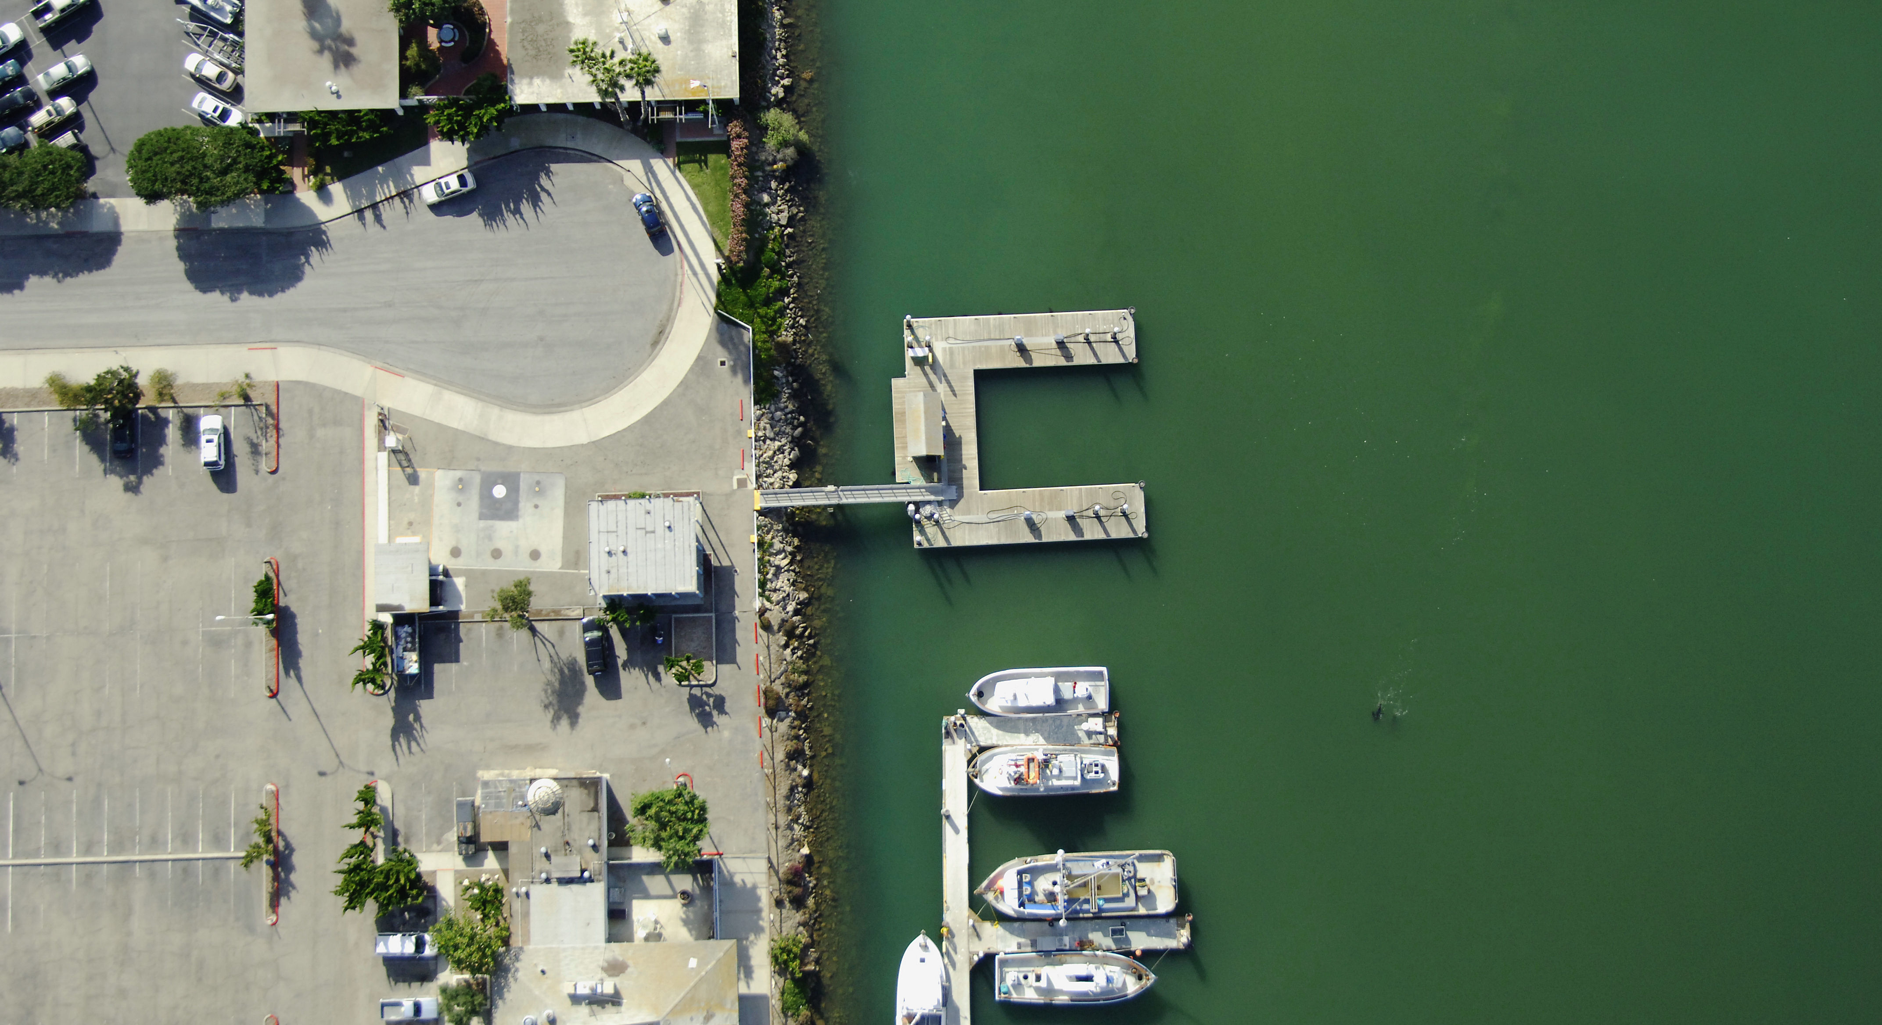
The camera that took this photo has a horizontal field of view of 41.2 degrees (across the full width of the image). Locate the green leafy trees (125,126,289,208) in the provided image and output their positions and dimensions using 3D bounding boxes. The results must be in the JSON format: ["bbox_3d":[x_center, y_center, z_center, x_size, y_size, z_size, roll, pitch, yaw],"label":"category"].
[{"bbox_3d":[-61.924,-29.099,212.328,13.540,5.800,6.670,-1,85,0],"label":"green leafy trees"}]

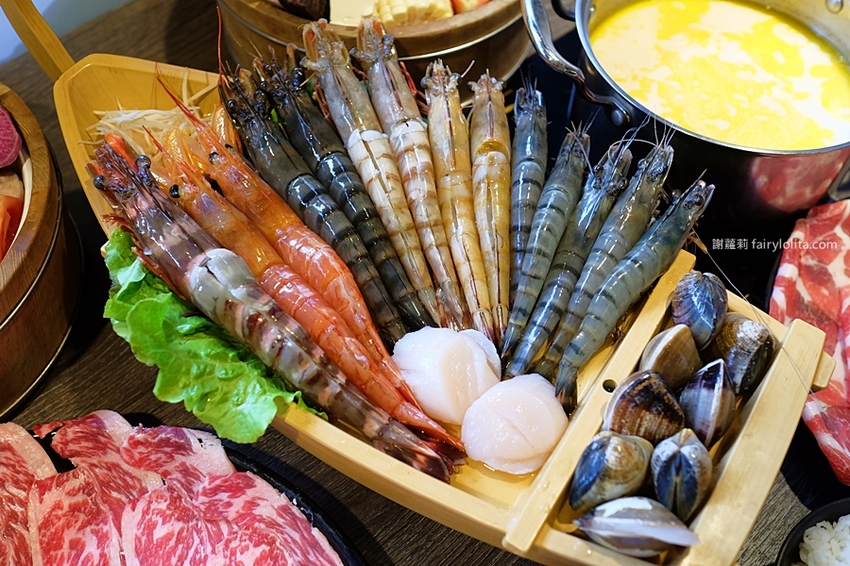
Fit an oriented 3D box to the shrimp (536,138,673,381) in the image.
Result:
[{"bbox_3d":[0.092,-0.013,0.419,0.023,0.027,0.140,23,77,34],"label":"shrimp"}]

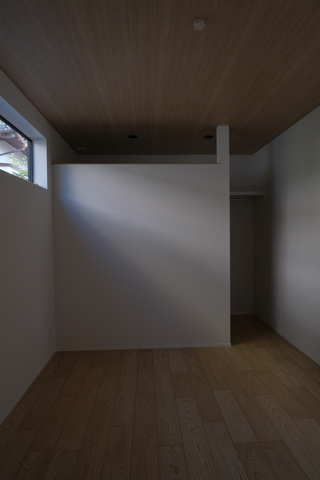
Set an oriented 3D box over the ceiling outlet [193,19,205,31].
[{"bbox_3d":[0.215,-1.182,1.685,0.065,0.021,0.065,-1,2,-3],"label":"ceiling outlet"}]

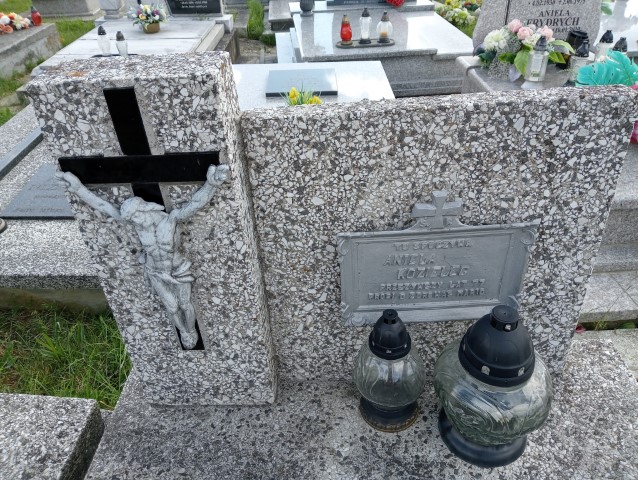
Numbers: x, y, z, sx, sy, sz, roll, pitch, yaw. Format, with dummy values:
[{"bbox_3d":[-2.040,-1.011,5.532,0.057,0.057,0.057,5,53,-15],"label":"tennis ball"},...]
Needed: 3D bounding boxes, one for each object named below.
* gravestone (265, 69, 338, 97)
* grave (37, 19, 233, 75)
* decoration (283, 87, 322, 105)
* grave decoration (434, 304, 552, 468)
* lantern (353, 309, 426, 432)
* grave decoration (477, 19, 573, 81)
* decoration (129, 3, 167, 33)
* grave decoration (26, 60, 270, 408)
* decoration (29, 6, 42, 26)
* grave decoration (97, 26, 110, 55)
[{"bbox_3d":[-0.096,-0.912,3.004,0.400,0.026,0.350,1,38,7],"label":"gravestone"},{"bbox_3d":[-1.444,-1.521,4.363,1.187,0.400,1.691,-4,34,-2],"label":"grave"},{"bbox_3d":[-0.086,-0.703,2.560,0.180,0.136,0.130,-1,34,3],"label":"decoration"},{"bbox_3d":[0.318,0.251,0.953,0.211,0.308,0.211,-3,34,3],"label":"grave decoration"},{"bbox_3d":[0.142,0.244,1.021,0.143,0.266,0.143,-3,34,3],"label":"lantern"},{"bbox_3d":[1.171,-1.080,2.920,0.494,0.281,0.300,-1,34,3],"label":"grave decoration"},{"bbox_3d":[-1.509,-1.965,4.555,0.304,0.206,0.264,-1,34,3],"label":"decoration"},{"bbox_3d":[-0.255,0.041,0.968,0.280,0.711,0.126,-3,34,3],"label":"grave decoration"},{"bbox_3d":[-2.934,-2.310,5.329,0.100,0.183,0.100,-1,34,3],"label":"decoration"},{"bbox_3d":[-1.615,-1.486,3.858,0.088,0.204,0.088,-1,34,3],"label":"grave decoration"}]

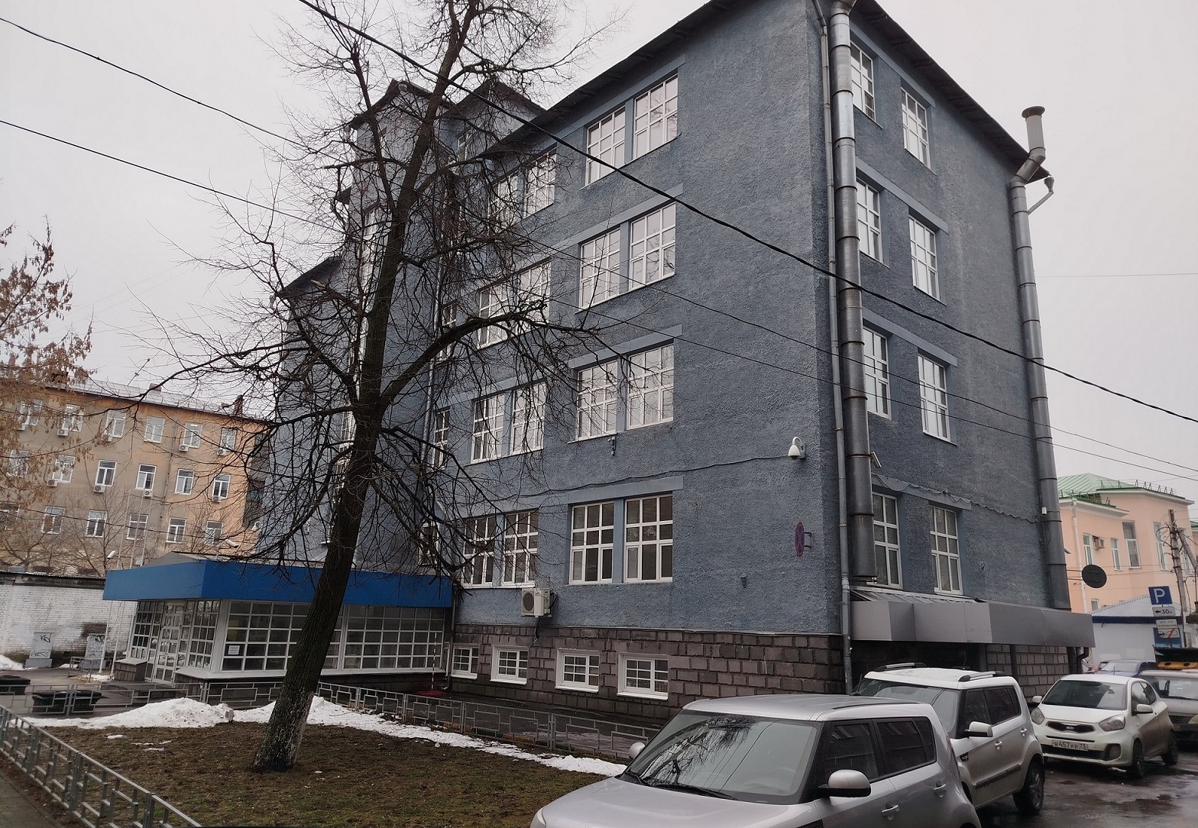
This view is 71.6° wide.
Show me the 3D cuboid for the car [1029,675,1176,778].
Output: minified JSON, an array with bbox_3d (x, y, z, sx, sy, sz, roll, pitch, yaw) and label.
[{"bbox_3d":[8.772,5.361,14.570,1.630,1.490,3.600,-12,-20,42],"label":"car"}]

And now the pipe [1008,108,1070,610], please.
[{"bbox_3d":[13.208,-2.167,24.396,0.630,15.350,1.200,15,-19,-40],"label":"pipe"}]

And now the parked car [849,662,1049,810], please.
[{"bbox_3d":[4.067,4.076,10.330,1.800,1.640,4.110,-11,-19,39],"label":"parked car"}]

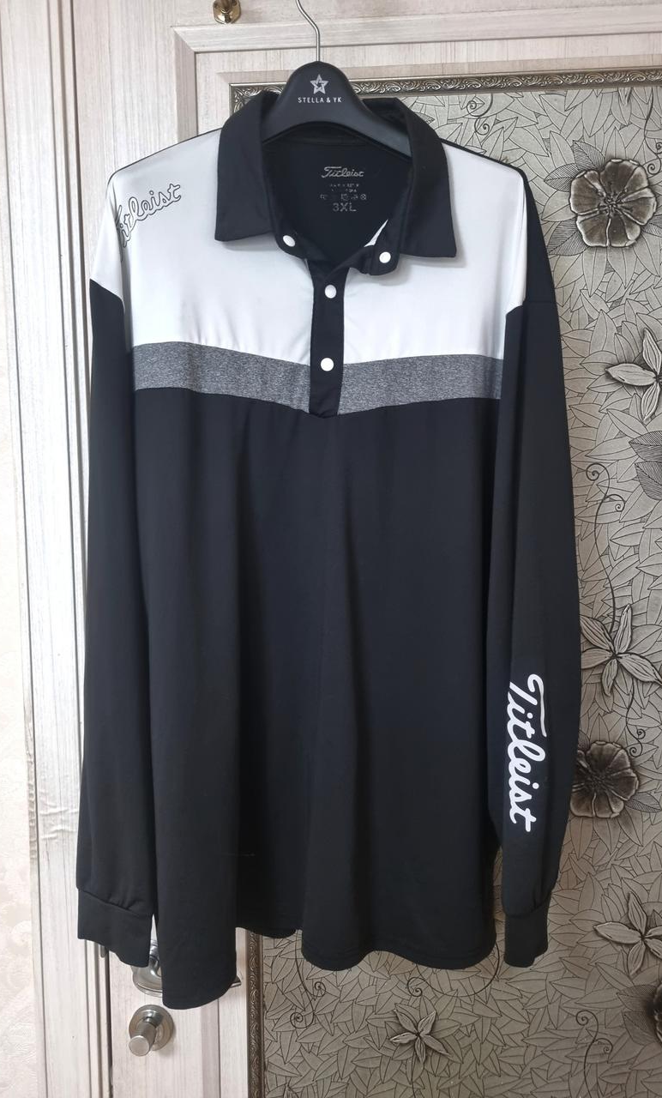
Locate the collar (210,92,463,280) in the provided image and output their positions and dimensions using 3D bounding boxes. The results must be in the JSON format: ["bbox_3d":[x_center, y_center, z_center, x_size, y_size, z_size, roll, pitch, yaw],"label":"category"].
[{"bbox_3d":[0.003,-0.345,0.776,0.226,0.182,0.090,0,5,3],"label":"collar"}]

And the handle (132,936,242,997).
[{"bbox_3d":[-0.161,0.476,0.902,0.137,0.070,0.056,0,5,3],"label":"handle"}]

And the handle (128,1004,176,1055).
[{"bbox_3d":[-0.205,0.548,0.920,0.053,0.055,0.038,0,5,3],"label":"handle"}]

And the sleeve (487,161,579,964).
[{"bbox_3d":[0.198,0.036,0.804,0.098,0.790,0.110,0,5,3],"label":"sleeve"}]

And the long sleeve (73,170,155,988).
[{"bbox_3d":[-0.227,0.042,0.831,0.090,0.800,0.110,0,5,3],"label":"long sleeve"}]

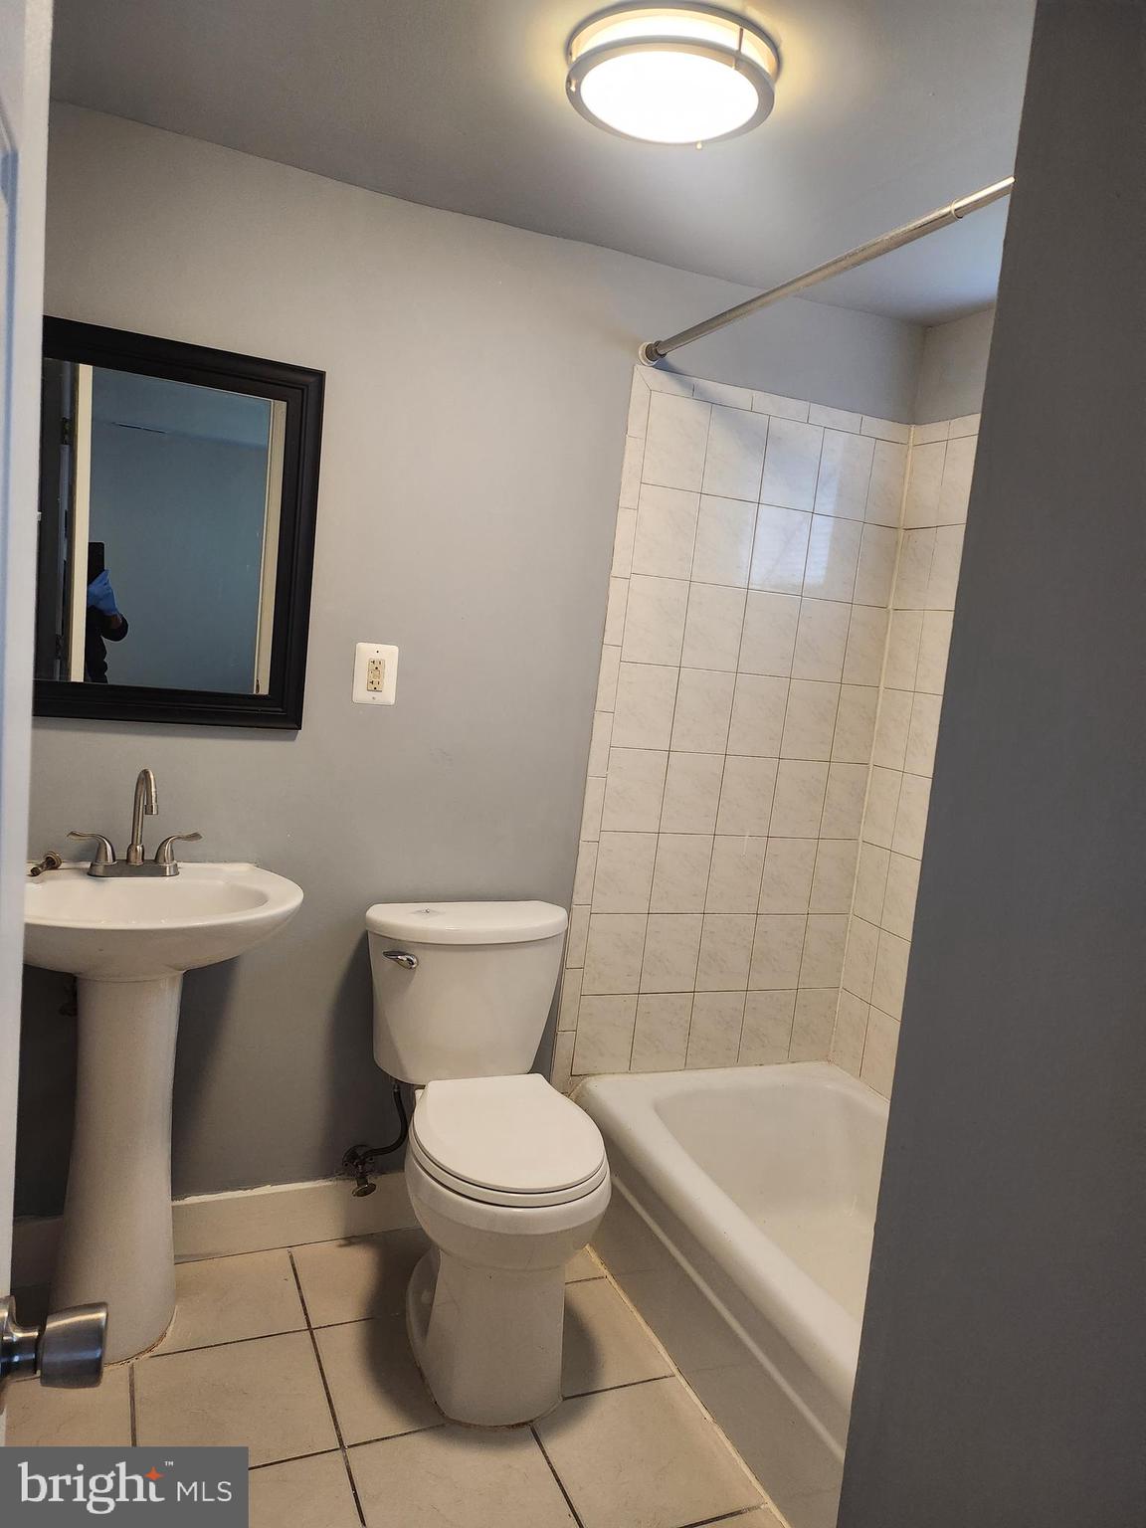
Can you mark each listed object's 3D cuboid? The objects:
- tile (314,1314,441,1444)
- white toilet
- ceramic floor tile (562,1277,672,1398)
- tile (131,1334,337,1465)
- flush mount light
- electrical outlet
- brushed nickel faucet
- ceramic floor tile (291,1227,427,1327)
[{"bbox_3d":[-0.301,1.138,1.989,0.323,0.010,0.314,3,8,-24],"label":"tile"},{"bbox_3d":[-0.162,0.735,2.099,0.435,0.785,0.630,3,8,-24],"label":"white toilet"},{"bbox_3d":[-0.010,1.153,2.121,0.317,0.010,0.314,3,8,-24],"label":"ceramic floor tile"},{"bbox_3d":[-0.595,1.122,1.857,0.323,0.010,0.314,3,8,-24],"label":"tile"},{"bbox_3d":[0.136,-0.945,1.488,0.302,0.075,0.302,6,7,-1],"label":"flush mount light"},{"bbox_3d":[-0.403,-0.184,2.177,0.084,0.121,0.008,3,8,-24],"label":"electrical outlet"},{"bbox_3d":[-0.801,0.111,1.951,0.230,0.200,0.135,3,8,-24],"label":"brushed nickel faucet"},{"bbox_3d":[-0.418,1.090,2.254,0.323,0.010,0.272,3,8,-24],"label":"ceramic floor tile"}]

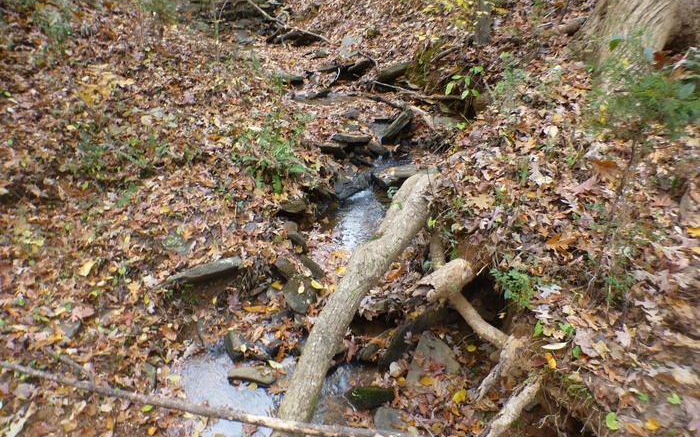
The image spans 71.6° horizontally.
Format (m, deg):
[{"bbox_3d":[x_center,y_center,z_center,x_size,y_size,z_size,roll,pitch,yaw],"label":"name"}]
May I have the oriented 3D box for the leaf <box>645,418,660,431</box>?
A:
[{"bbox_3d":[0.948,0.645,1.520,0.043,0.015,0.040,0,33,0],"label":"leaf"}]

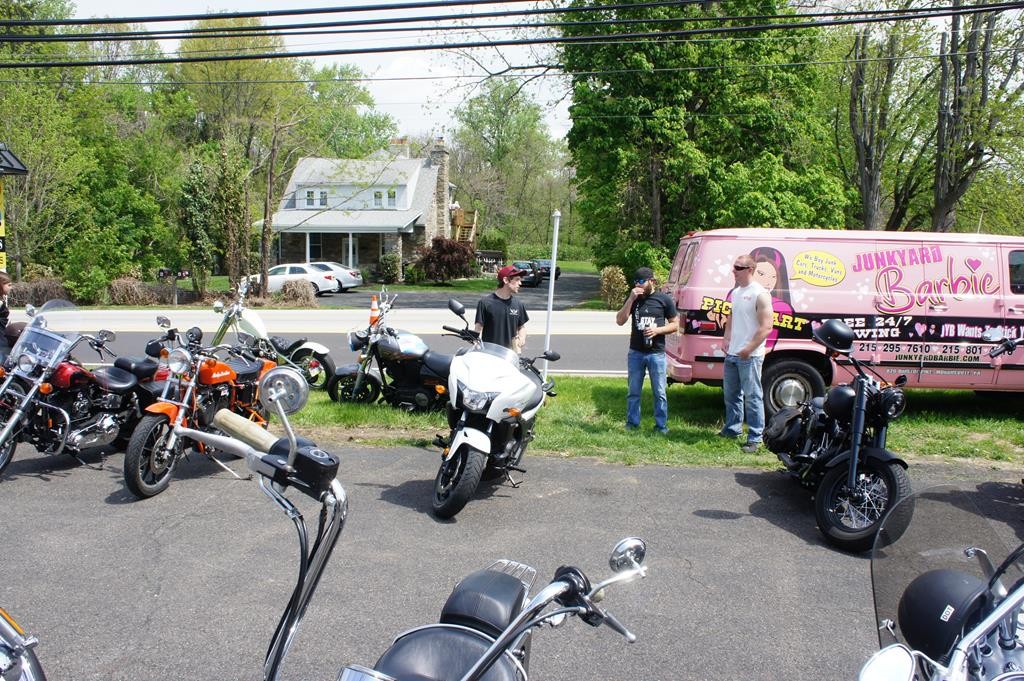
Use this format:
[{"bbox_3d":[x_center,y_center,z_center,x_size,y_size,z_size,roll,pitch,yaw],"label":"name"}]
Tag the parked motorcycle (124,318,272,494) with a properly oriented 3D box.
[{"bbox_3d":[-2.550,0.530,7.550,0.820,1.200,2.150,2,5,16],"label":"parked motorcycle"}]

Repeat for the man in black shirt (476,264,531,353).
[{"bbox_3d":[-0.083,0.116,8.719,0.580,1.740,0.380,0,5,-12],"label":"man in black shirt"}]

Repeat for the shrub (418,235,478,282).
[{"bbox_3d":[-3.773,-4.648,50.877,3.400,2.650,3.000,1,5,0],"label":"shrub"}]

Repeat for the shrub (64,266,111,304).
[{"bbox_3d":[-14.928,-1.921,30.937,1.600,1.350,1.450,1,5,0],"label":"shrub"}]

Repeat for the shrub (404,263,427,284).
[{"bbox_3d":[-5.578,-3.893,50.942,1.300,1.250,1.200,1,5,0],"label":"shrub"}]

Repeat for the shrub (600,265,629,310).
[{"bbox_3d":[3.442,-1.753,29.431,0.950,1.470,0.950,1,5,0],"label":"shrub"}]

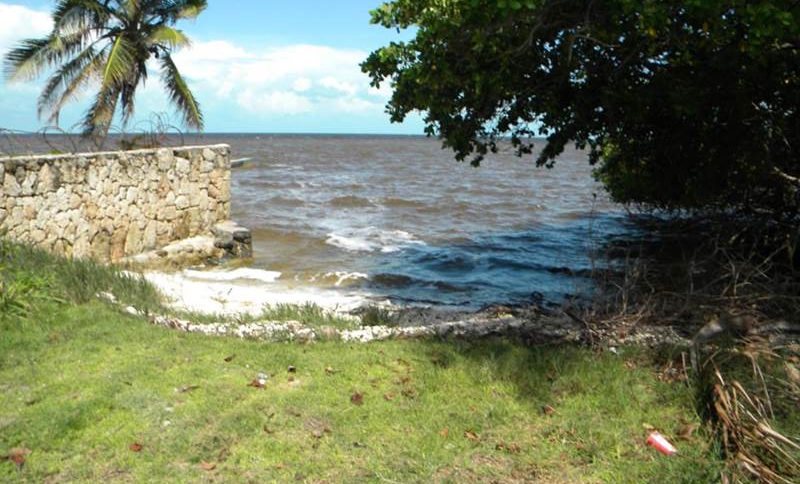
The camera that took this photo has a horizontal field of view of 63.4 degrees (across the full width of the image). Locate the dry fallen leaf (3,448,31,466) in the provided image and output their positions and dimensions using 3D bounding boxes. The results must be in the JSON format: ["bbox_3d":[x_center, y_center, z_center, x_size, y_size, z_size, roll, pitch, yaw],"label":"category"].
[{"bbox_3d":[-1.908,1.072,3.219,0.125,0.045,0.085,-1,10,-10],"label":"dry fallen leaf"}]

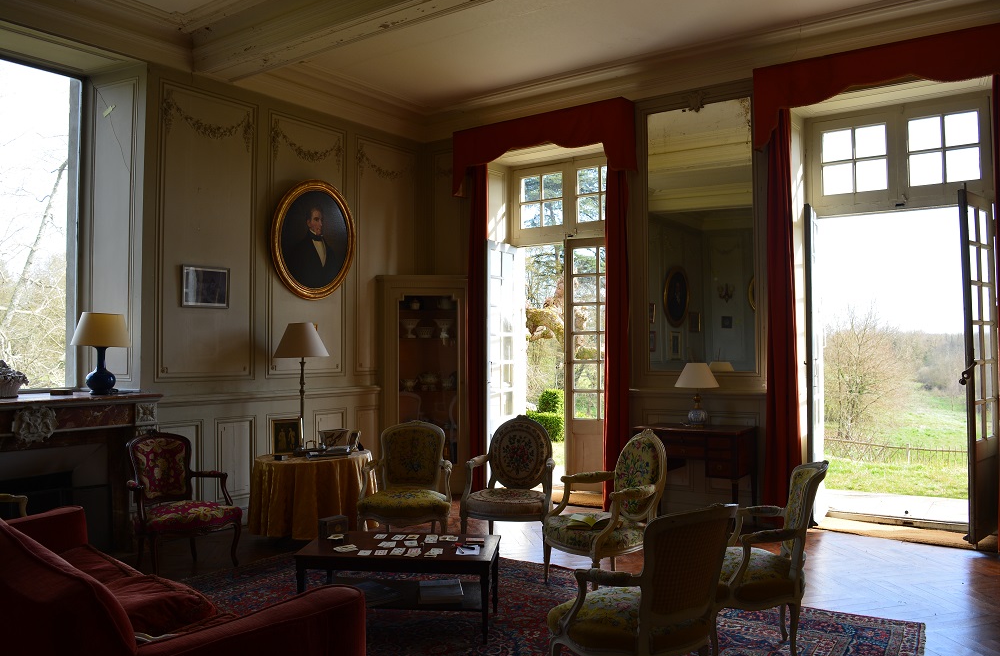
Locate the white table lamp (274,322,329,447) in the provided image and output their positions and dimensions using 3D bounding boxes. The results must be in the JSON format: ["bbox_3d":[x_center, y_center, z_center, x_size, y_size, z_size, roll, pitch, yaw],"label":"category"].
[{"bbox_3d":[-1.513,0.441,5.700,0.420,0.970,0.420,0,-2,0],"label":"white table lamp"}]

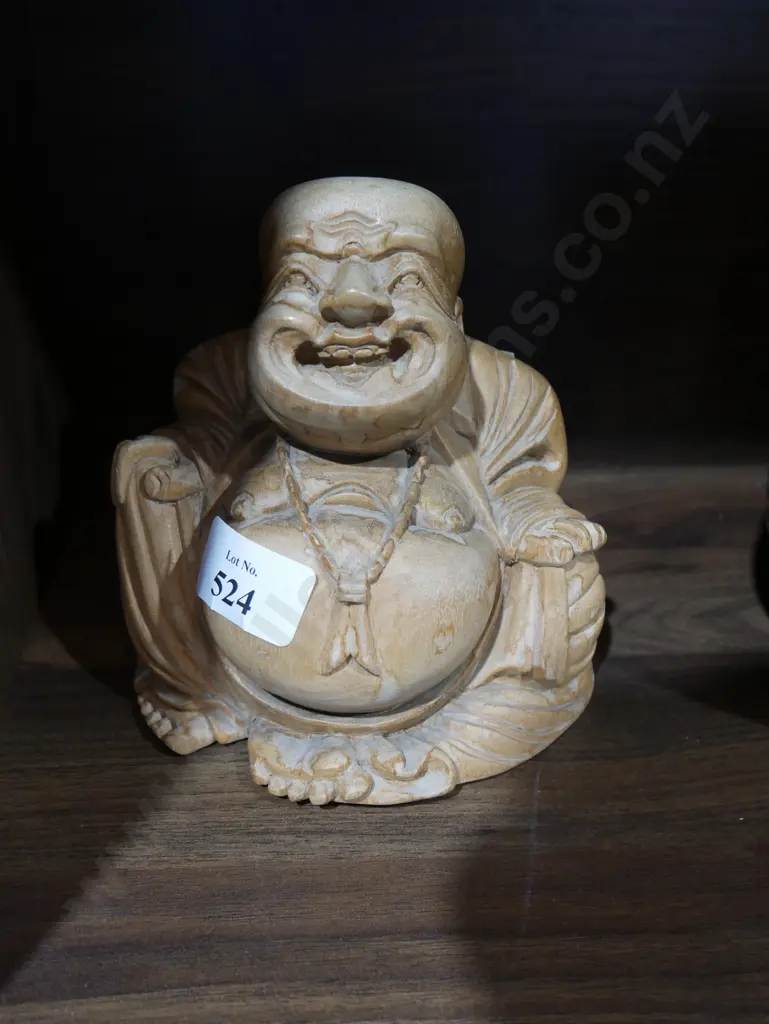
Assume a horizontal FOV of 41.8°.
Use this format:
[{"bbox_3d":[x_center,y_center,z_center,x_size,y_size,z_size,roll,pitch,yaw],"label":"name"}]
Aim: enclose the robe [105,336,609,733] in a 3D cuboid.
[{"bbox_3d":[-0.007,0.003,0.310,0.138,0.112,0.104,4,30,6],"label":"robe"}]

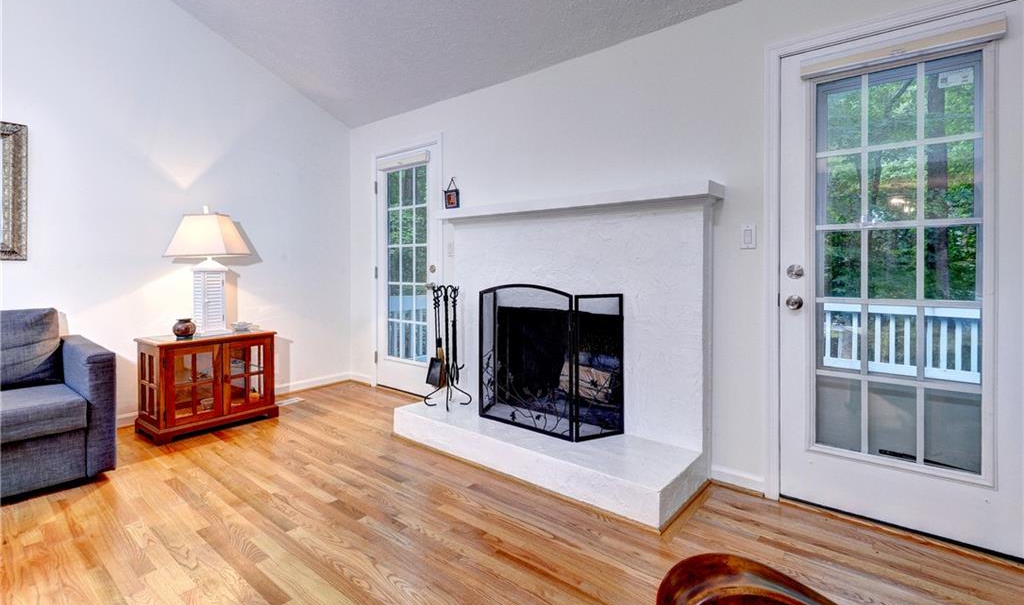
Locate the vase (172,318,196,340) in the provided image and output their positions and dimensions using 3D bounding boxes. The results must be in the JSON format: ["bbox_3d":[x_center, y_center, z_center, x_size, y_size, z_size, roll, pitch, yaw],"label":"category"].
[{"bbox_3d":[-2.147,0.176,2.985,0.125,0.120,0.125,1,2,38],"label":"vase"}]

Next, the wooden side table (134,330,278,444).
[{"bbox_3d":[-2.033,0.527,3.083,0.385,0.598,0.715,1,2,38],"label":"wooden side table"}]

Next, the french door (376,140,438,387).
[{"bbox_3d":[-0.890,-0.258,3.880,0.810,2.040,0.060,1,2,38],"label":"french door"}]

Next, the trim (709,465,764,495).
[{"bbox_3d":[1.095,0.851,2.203,0.235,0.080,0.020,1,2,38],"label":"trim"}]

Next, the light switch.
[{"bbox_3d":[1.134,-0.314,2.183,0.071,0.117,0.012,1,2,38],"label":"light switch"}]

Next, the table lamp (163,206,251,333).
[{"bbox_3d":[-2.058,-0.215,3.099,0.375,0.880,0.375,0,2,-9],"label":"table lamp"}]

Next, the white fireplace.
[{"bbox_3d":[0.145,0.140,2.590,1.820,1.470,0.610,3,4,39],"label":"white fireplace"}]

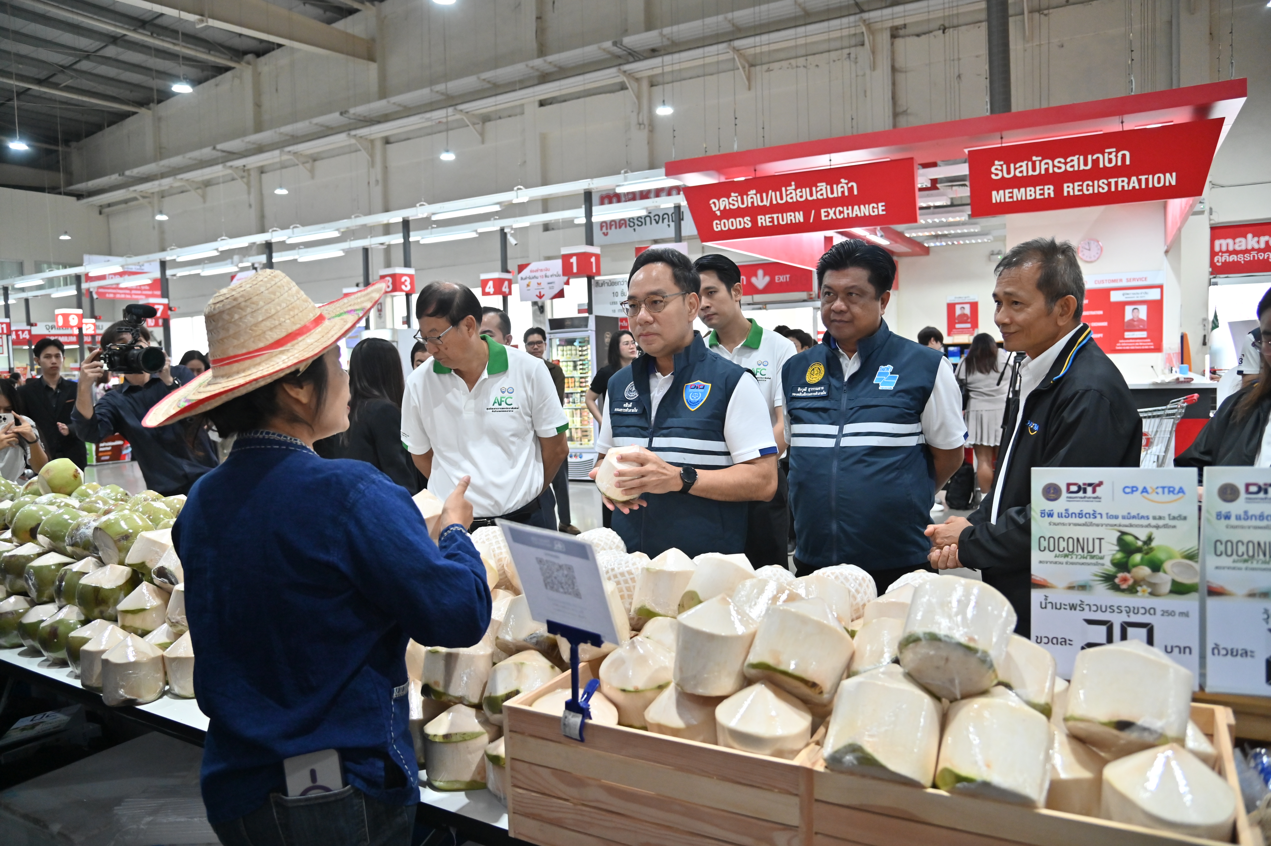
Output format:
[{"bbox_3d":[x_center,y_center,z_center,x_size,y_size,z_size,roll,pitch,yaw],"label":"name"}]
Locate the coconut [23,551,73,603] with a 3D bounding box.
[{"bbox_3d":[-1.468,0.386,2.120,0.108,0.126,0.108,-2,5,-1],"label":"coconut"}]

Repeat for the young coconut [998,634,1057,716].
[{"bbox_3d":[0.454,0.300,1.030,0.113,0.122,0.113,27,-21,0],"label":"young coconut"}]

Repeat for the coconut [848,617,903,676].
[{"bbox_3d":[0.358,0.326,1.210,0.115,0.120,0.115,24,-26,-1],"label":"coconut"}]

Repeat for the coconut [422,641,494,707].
[{"bbox_3d":[-0.303,0.418,1.460,0.117,0.124,0.117,7,-19,0],"label":"coconut"}]

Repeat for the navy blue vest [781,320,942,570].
[{"bbox_3d":[0.568,0.038,2.120,0.420,0.620,0.300,-1,4,27],"label":"navy blue vest"}]

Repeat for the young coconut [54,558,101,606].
[{"bbox_3d":[-1.362,0.392,2.100,0.130,0.128,0.130,4,4,0],"label":"young coconut"}]

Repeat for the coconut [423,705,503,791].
[{"bbox_3d":[-0.291,0.528,1.385,0.105,0.121,0.105,0,-1,0],"label":"coconut"}]

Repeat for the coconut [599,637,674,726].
[{"bbox_3d":[0.002,0.373,1.240,0.114,0.127,0.114,-1,4,0],"label":"coconut"}]

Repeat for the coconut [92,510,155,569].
[{"bbox_3d":[-1.245,0.281,2.060,0.128,0.128,0.140,-36,0,35],"label":"coconut"}]

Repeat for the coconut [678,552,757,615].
[{"bbox_3d":[0.153,0.282,1.490,0.120,0.125,0.120,28,-23,-1],"label":"coconut"}]

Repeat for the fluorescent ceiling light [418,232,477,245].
[{"bbox_3d":[-3.078,-3.012,13.850,1.220,0.085,0.120,-1,4,26],"label":"fluorescent ceiling light"}]

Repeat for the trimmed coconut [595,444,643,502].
[{"bbox_3d":[-0.027,0.101,1.860,0.112,0.120,0.112,16,25,0],"label":"trimmed coconut"}]

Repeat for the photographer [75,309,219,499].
[{"bbox_3d":[-1.771,0.408,3.158,0.580,1.630,0.480,-5,5,-41],"label":"photographer"}]

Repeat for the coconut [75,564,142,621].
[{"bbox_3d":[-1.240,0.396,2.000,0.132,0.130,0.132,7,4,0],"label":"coconut"}]

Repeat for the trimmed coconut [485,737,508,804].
[{"bbox_3d":[-0.179,0.517,1.330,0.110,0.119,0.110,-2,3,0],"label":"trimmed coconut"}]

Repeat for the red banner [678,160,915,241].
[{"bbox_3d":[1.403,-1.938,7.499,2.113,0.548,0.110,1,6,30],"label":"red banner"}]

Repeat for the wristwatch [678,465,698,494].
[{"bbox_3d":[0.115,0.125,1.890,0.045,0.062,0.055,17,-26,-15],"label":"wristwatch"}]

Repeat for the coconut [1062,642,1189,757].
[{"bbox_3d":[0.561,0.299,0.963,0.115,0.117,0.115,16,-20,0],"label":"coconut"}]

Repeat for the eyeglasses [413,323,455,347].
[{"bbox_3d":[-0.486,-0.248,2.203,0.140,0.045,0.140,4,37,45],"label":"eyeglasses"}]

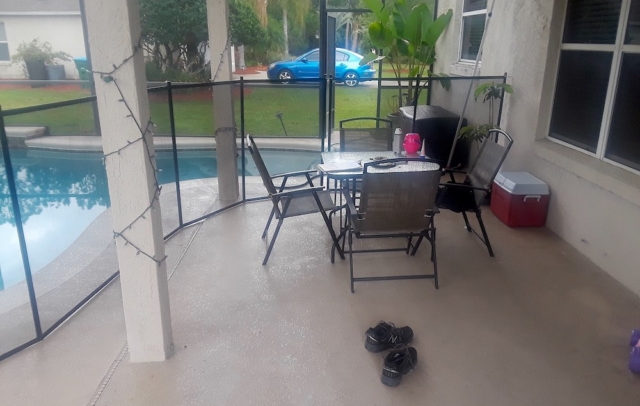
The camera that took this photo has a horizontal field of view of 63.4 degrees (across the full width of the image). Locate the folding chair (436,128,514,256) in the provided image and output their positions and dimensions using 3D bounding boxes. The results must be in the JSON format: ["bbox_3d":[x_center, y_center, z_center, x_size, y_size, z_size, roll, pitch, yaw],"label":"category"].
[{"bbox_3d":[1.055,-0.110,4.082,0.690,0.920,0.575,0,18,1],"label":"folding chair"}]

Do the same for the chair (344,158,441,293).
[{"bbox_3d":[0.479,0.063,3.546,0.575,0.920,0.690,-2,18,-5],"label":"chair"}]

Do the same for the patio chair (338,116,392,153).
[{"bbox_3d":[0.440,-0.241,4.487,0.575,0.920,0.690,-1,18,-3],"label":"patio chair"}]

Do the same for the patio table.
[{"bbox_3d":[0.446,0.034,3.978,0.840,0.710,0.790,-1,18,-3],"label":"patio table"}]

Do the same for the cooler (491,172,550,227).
[{"bbox_3d":[1.807,-0.036,4.723,0.335,0.385,0.530,-1,18,-2],"label":"cooler"}]

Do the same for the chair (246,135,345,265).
[{"bbox_3d":[-0.184,-0.075,3.974,0.690,0.920,0.575,-2,18,-8],"label":"chair"}]

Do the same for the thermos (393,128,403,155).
[{"bbox_3d":[0.612,-0.493,4.097,0.066,0.225,0.066,0,18,0],"label":"thermos"}]

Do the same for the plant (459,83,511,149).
[{"bbox_3d":[1.600,-0.647,5.045,0.470,1.050,0.470,0,18,0],"label":"plant"}]

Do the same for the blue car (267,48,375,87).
[{"bbox_3d":[0.070,-5.651,21.399,4.500,1.460,1.760,2,18,7],"label":"blue car"}]

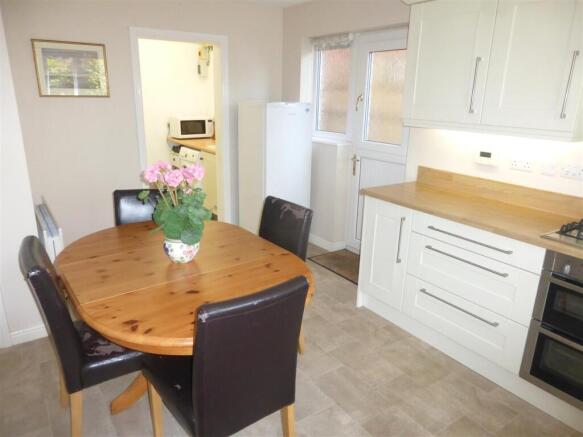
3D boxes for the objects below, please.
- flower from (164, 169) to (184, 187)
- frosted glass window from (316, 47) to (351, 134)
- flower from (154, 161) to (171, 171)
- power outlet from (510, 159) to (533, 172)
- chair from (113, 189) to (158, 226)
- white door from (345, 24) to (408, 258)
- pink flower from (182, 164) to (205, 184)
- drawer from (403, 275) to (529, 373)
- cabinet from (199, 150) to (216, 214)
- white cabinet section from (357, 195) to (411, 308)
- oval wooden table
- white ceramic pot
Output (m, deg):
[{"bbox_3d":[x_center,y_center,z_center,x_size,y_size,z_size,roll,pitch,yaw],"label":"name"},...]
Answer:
[{"bbox_3d":[-0.556,-0.195,1.920,0.095,0.088,0.092,-3,17,-16],"label":"flower"},{"bbox_3d":[0.423,-1.285,4.106,0.060,0.870,0.580,-11,21,-34],"label":"frosted glass window"},{"bbox_3d":[-0.637,-0.258,2.000,0.082,0.065,0.082,-4,18,-17],"label":"flower"},{"bbox_3d":[1.474,-0.341,2.586,0.012,0.086,0.146,-10,20,-34],"label":"power outlet"},{"bbox_3d":[-0.907,0.325,2.609,0.420,0.940,0.550,-3,17,-16],"label":"chair"},{"bbox_3d":[0.836,-0.586,3.711,0.070,2.100,0.820,-11,21,-34],"label":"white door"},{"bbox_3d":[-0.471,-0.211,1.942,0.108,0.095,0.100,-3,18,-13],"label":"pink flower"},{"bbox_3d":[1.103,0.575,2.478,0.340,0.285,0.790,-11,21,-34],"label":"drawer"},{"bbox_3d":[-0.734,-0.431,5.062,0.570,0.780,0.600,-11,21,-34],"label":"cabinet"},{"bbox_3d":[0.632,0.238,2.801,0.050,0.725,0.405,-11,21,-34],"label":"white cabinet section"},{"bbox_3d":[-0.558,0.572,2.140,1.050,0.753,1.530,-10,20,-34],"label":"oval wooden table"},{"bbox_3d":[-0.554,0.146,2.031,0.180,0.125,0.180,-3,17,-15],"label":"white ceramic pot"}]

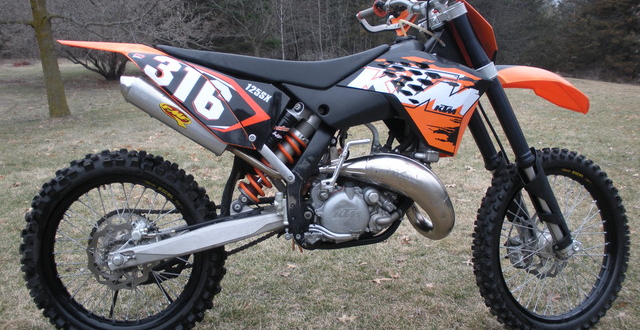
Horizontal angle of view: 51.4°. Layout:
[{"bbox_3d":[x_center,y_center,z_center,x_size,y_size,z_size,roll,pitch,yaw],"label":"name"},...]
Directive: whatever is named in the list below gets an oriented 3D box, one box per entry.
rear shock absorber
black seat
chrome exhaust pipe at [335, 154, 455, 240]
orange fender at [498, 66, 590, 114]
[{"bbox_3d":[-0.146,-0.028,2.200,0.132,0.447,0.102,43,1,-9],"label":"rear shock absorber"},{"bbox_3d":[-0.149,-0.328,2.197,0.761,0.152,0.193,0,6,-6],"label":"black seat"},{"bbox_3d":[0.226,0.105,2.192,0.426,0.284,0.223,0,6,-6],"label":"chrome exhaust pipe"},{"bbox_3d":[0.760,-0.270,2.374,0.507,0.168,0.213,0,-2,-23],"label":"orange fender"}]

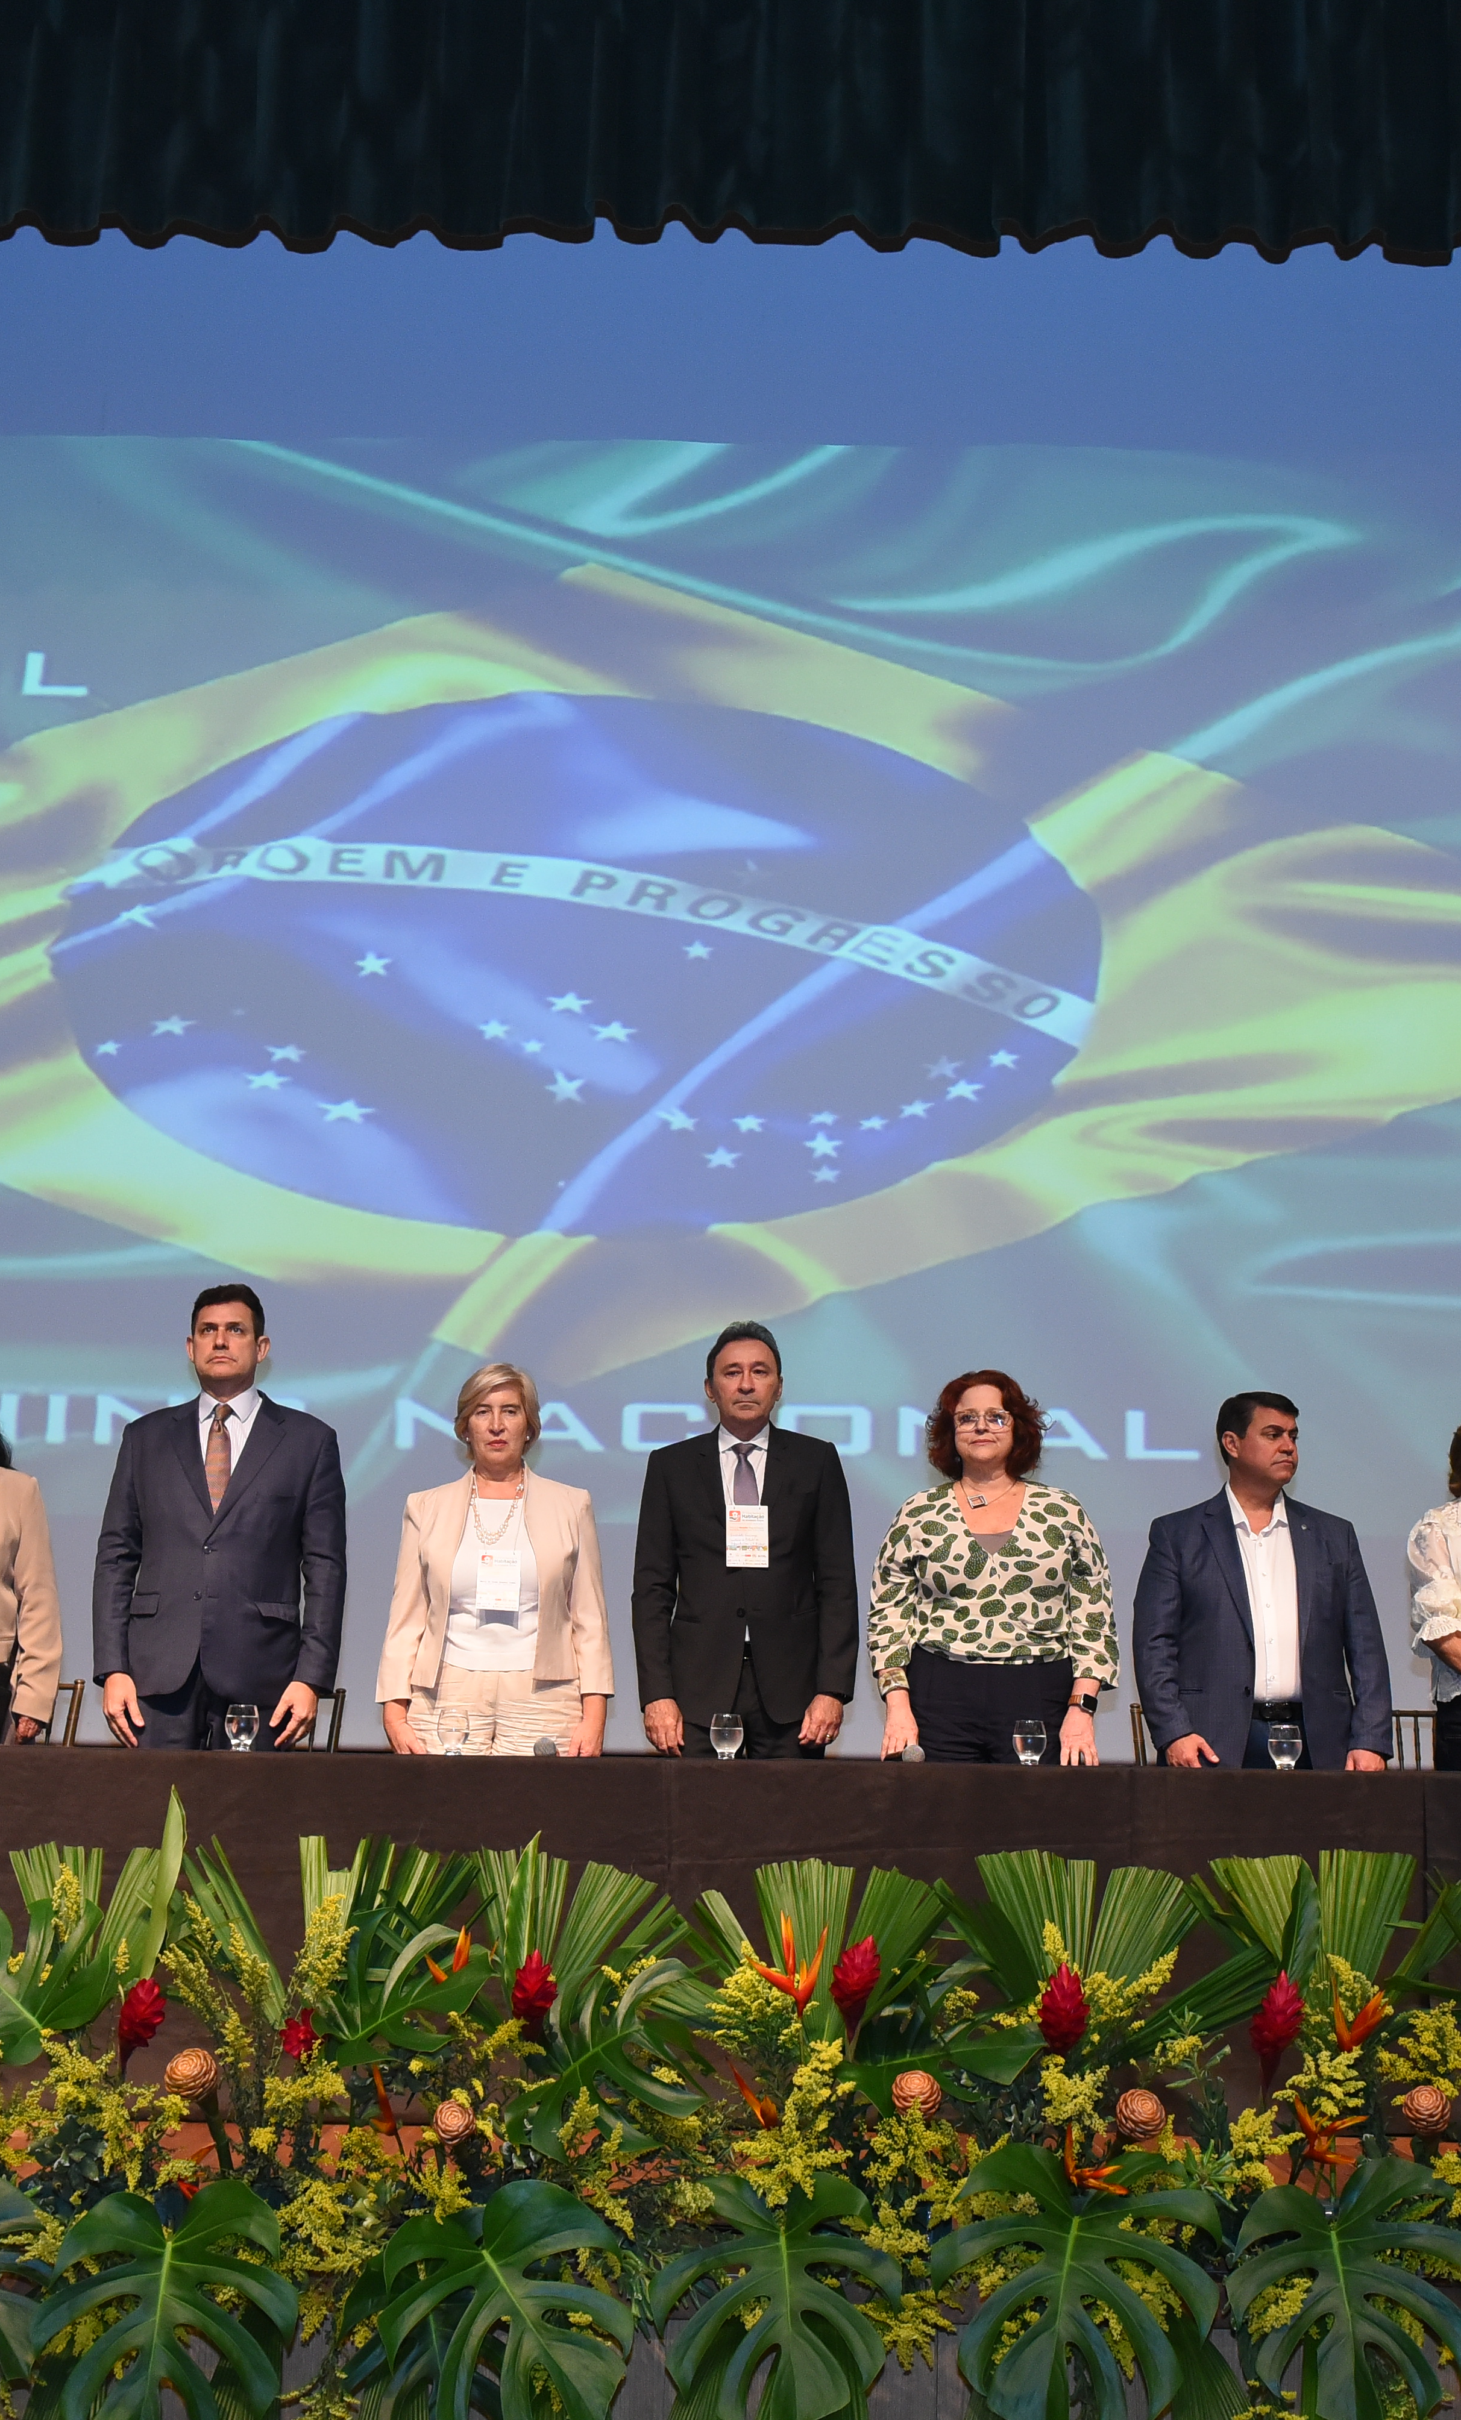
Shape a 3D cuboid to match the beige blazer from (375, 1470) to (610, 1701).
[{"bbox_3d":[-0.538,0.849,6.610,0.520,0.530,0.300,2,-11,-3],"label":"beige blazer"}]

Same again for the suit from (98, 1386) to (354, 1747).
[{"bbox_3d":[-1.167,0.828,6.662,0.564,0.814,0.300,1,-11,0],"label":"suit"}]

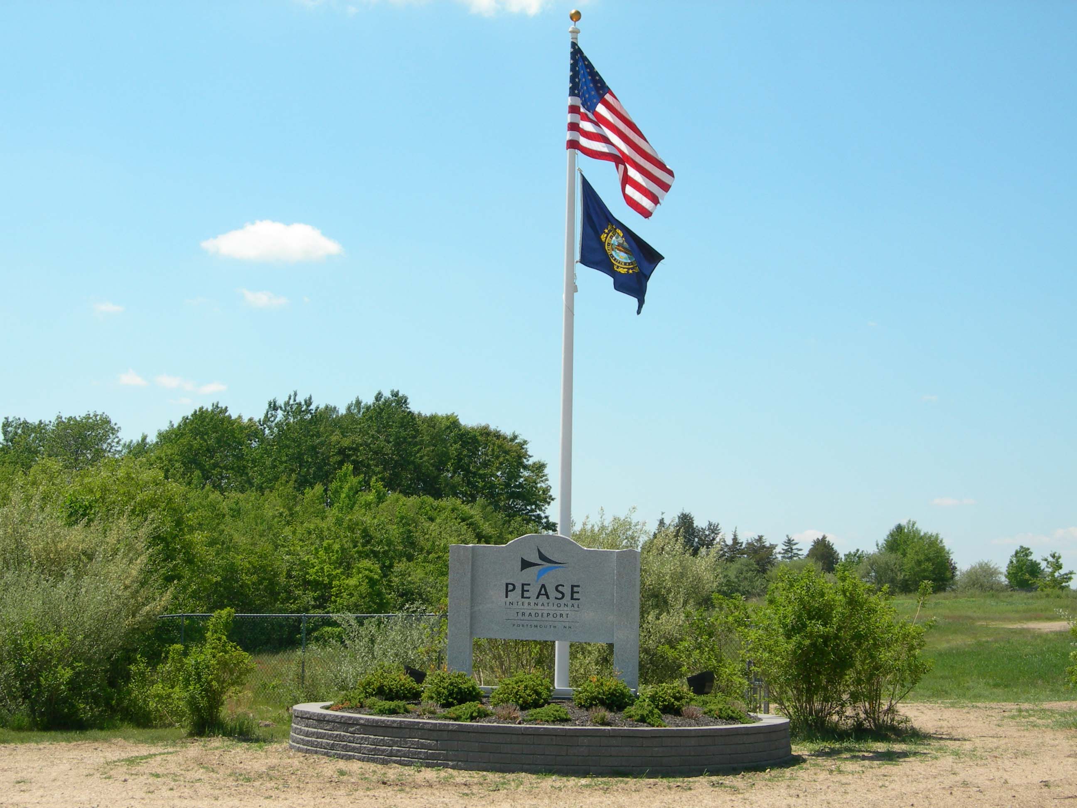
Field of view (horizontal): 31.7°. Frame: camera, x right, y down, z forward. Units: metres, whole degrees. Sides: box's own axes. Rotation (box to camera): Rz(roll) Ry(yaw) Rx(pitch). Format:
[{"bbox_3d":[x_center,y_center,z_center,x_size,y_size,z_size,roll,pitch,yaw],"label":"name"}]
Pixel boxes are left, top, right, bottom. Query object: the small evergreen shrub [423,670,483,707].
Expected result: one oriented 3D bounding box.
[{"bbox_3d":[-0.940,3.099,20.682,0.660,0.394,0.627,1,-6,0],"label":"small evergreen shrub"}]

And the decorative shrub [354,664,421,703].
[{"bbox_3d":[-1.671,3.117,21.181,0.779,0.403,0.701,1,-6,0],"label":"decorative shrub"}]

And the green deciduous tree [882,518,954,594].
[{"bbox_3d":[23.887,9.634,119.732,4.724,4.565,4.488,1,-6,0],"label":"green deciduous tree"}]

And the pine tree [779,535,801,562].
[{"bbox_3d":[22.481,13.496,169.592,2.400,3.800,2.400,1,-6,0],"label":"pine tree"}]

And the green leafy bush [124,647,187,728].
[{"bbox_3d":[-5.054,3.731,25.028,0.821,1.039,0.821,1,-6,0],"label":"green leafy bush"}]

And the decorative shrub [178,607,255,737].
[{"bbox_3d":[-4.108,3.406,24.261,0.957,1.595,0.909,1,-6,0],"label":"decorative shrub"}]

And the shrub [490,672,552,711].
[{"bbox_3d":[-0.186,3.104,20.532,0.674,0.409,0.640,1,-6,0],"label":"shrub"}]

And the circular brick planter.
[{"bbox_3d":[0.036,3.786,21.715,5.700,0.510,5.700,1,-6,0],"label":"circular brick planter"}]

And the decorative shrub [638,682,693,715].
[{"bbox_3d":[1.384,3.204,20.676,0.596,0.349,0.596,1,-6,0],"label":"decorative shrub"}]

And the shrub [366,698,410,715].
[{"bbox_3d":[-1.749,3.513,22.044,0.530,0.200,0.500,1,-6,0],"label":"shrub"}]

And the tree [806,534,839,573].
[{"bbox_3d":[18.655,10.308,124.674,2.211,3.537,2.211,1,-6,0],"label":"tree"}]

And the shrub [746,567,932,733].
[{"bbox_3d":[4.423,3.629,27.982,2.750,2.480,2.300,1,-6,0],"label":"shrub"}]

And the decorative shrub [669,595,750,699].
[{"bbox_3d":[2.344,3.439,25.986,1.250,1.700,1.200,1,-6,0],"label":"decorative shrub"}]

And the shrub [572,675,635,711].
[{"bbox_3d":[0.773,3.401,22.365,0.750,0.430,0.700,1,-6,0],"label":"shrub"}]

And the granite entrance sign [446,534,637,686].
[{"bbox_3d":[0.068,2.611,23.606,2.420,1.980,0.270,0,-6,9],"label":"granite entrance sign"}]

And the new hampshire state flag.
[{"bbox_3d":[1.078,-2.090,24.677,1.120,1.850,0.400,1,-6,0],"label":"new hampshire state flag"}]

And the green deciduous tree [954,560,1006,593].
[{"bbox_3d":[30.127,11.775,129.560,3.600,2.250,3.300,1,-6,0],"label":"green deciduous tree"}]

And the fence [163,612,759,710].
[{"bbox_3d":[-1.864,4.129,29.611,12.260,1.700,0.100,-3,-8,36],"label":"fence"}]

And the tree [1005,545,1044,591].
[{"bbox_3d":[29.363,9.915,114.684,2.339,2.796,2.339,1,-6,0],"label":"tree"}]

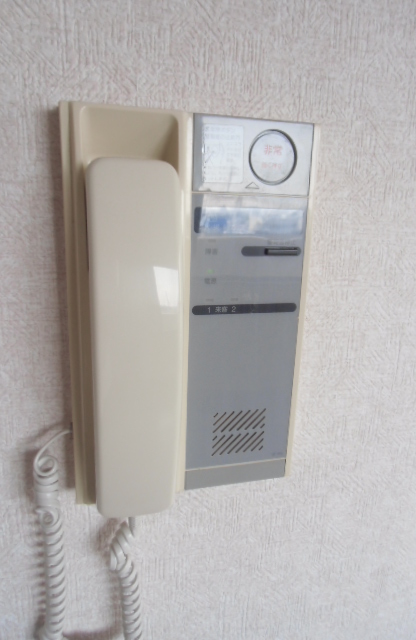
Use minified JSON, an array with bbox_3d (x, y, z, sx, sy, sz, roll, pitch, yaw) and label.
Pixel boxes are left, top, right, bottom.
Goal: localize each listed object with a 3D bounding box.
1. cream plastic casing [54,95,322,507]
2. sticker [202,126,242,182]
[{"bbox_3d":[-0.008,0.002,0.250,0.136,0.218,0.043,-2,15,-15],"label":"cream plastic casing"},{"bbox_3d":[0.008,-0.086,0.232,0.022,0.028,0.001,-2,15,-15],"label":"sticker"}]

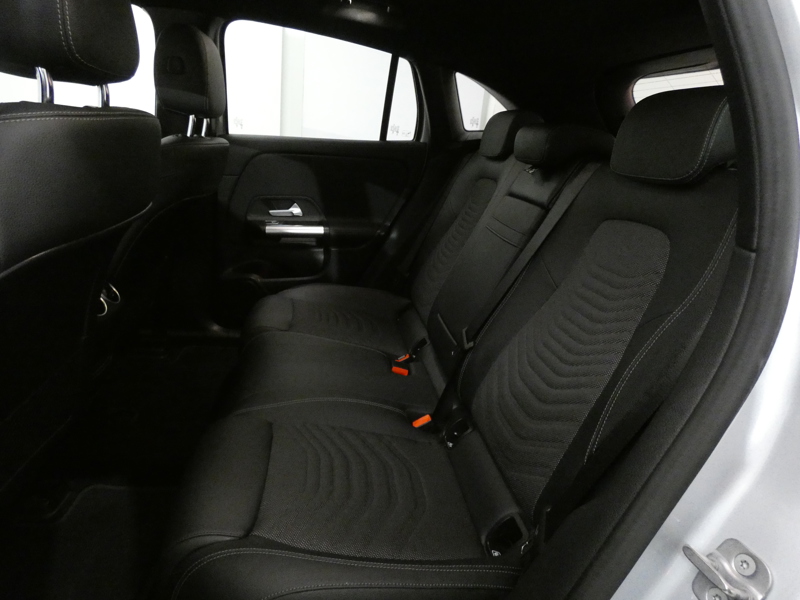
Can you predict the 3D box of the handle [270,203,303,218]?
[{"bbox_3d":[-0.418,-0.327,1.690,0.118,0.047,0.030,1,20,-11],"label":"handle"}]

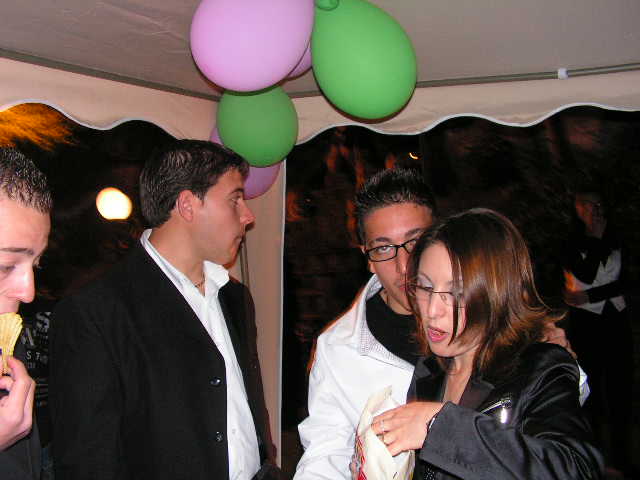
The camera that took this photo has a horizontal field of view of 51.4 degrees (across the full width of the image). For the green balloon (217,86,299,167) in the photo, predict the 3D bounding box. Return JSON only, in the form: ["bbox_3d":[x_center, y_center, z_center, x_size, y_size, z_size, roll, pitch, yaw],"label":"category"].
[{"bbox_3d":[-0.189,-0.357,1.980,0.240,0.280,0.240,-5,-3,0],"label":"green balloon"}]

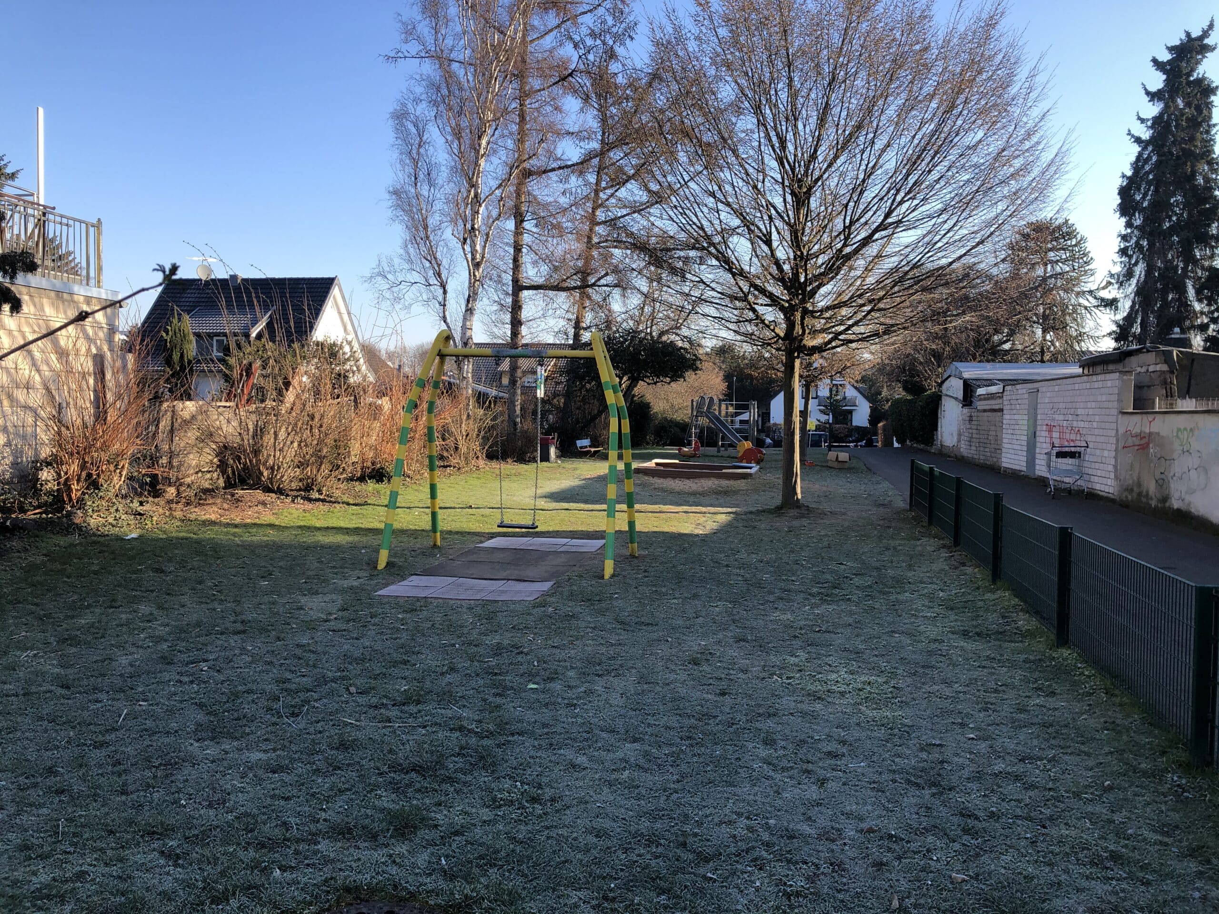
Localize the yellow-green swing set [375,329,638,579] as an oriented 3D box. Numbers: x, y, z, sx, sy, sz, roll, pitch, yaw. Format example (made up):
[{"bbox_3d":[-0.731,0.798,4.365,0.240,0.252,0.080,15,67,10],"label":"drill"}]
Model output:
[{"bbox_3d":[-1.049,-0.107,10.992,2.530,2.580,1.840,1,3,9],"label":"yellow-green swing set"}]

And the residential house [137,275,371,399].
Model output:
[{"bbox_3d":[-19.717,-5.487,54.095,10.200,8.600,9.400,1,3,10],"label":"residential house"}]

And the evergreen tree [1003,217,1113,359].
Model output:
[{"bbox_3d":[20.949,-5.957,47.000,5.500,11.000,5.500,0,3,0],"label":"evergreen tree"}]

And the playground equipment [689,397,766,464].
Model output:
[{"bbox_3d":[4.574,-1.340,39.300,2.500,2.300,3.100,-2,4,-37],"label":"playground equipment"}]

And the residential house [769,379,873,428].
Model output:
[{"bbox_3d":[19.467,-5.366,91.000,9.000,6.900,10.000,1,3,8],"label":"residential house"}]

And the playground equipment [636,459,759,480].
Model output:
[{"bbox_3d":[2.430,0.335,26.400,3.000,0.190,3.100,1,3,11],"label":"playground equipment"}]

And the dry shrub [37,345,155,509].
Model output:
[{"bbox_3d":[-8.248,-0.481,15.800,1.950,2.650,1.950,0,3,0],"label":"dry shrub"}]

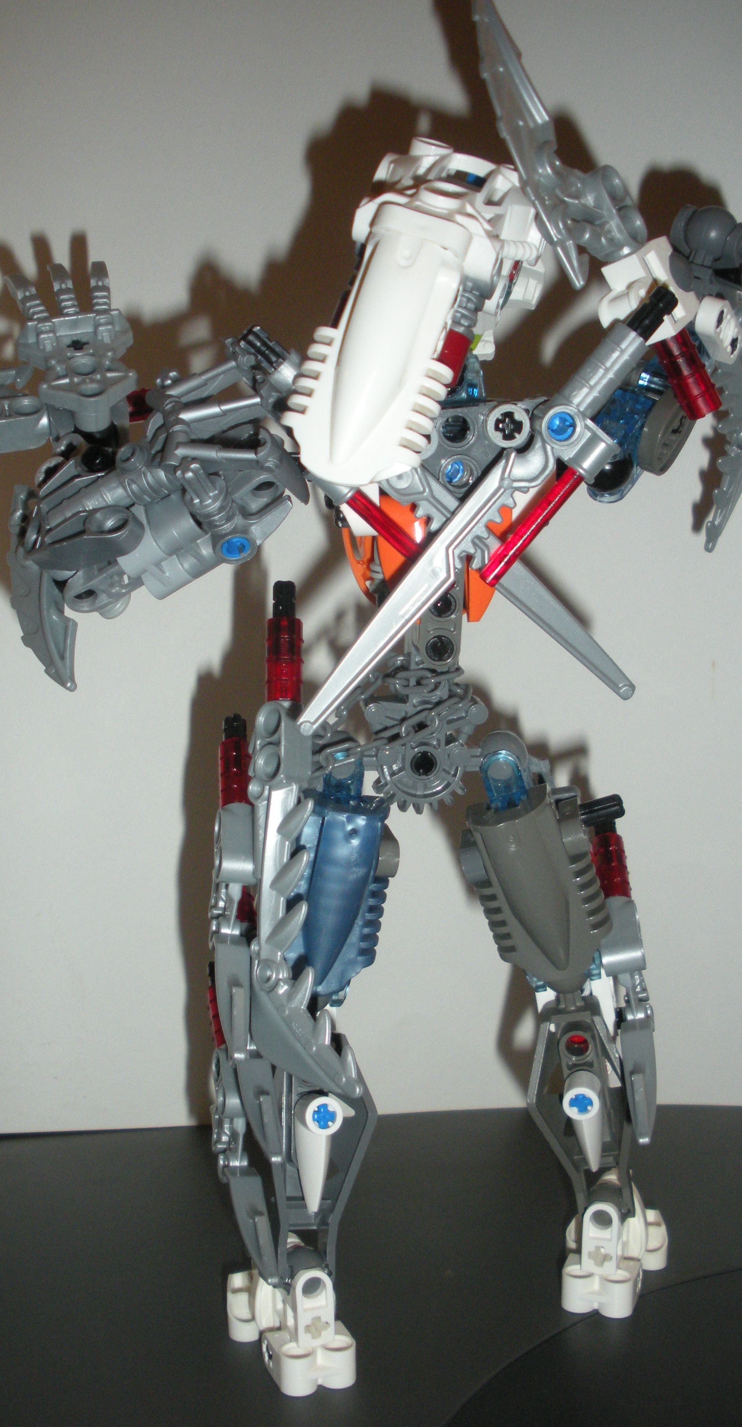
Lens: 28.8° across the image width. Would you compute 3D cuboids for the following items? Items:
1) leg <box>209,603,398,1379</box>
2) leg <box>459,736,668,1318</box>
[{"bbox_3d":[-0.013,0.054,0.280,0.035,0.152,0.043,-1,7,-7],"label":"leg"},{"bbox_3d":[0.040,0.065,0.300,0.037,0.123,0.048,-3,9,9],"label":"leg"}]

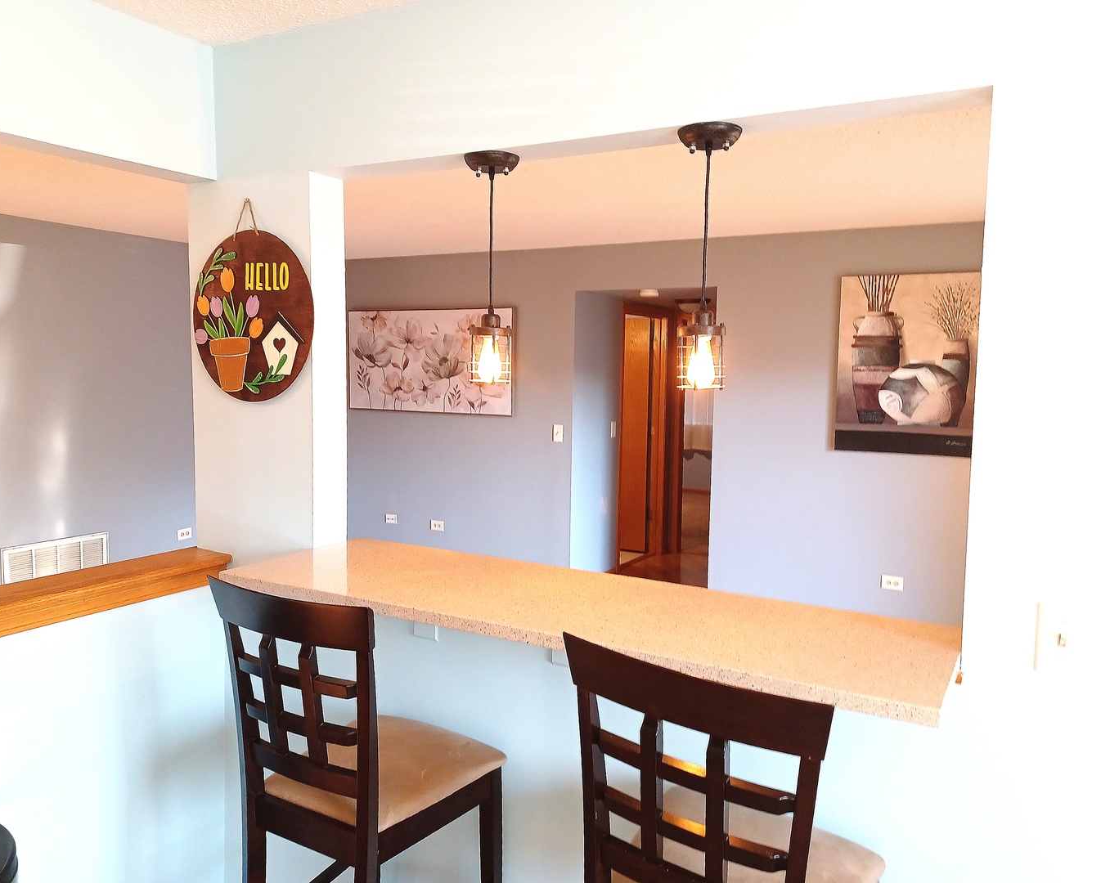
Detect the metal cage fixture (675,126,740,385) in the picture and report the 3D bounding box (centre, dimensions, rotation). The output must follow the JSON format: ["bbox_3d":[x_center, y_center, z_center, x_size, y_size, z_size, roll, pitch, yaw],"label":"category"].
[{"bbox_3d":[0.314,-0.365,1.725,0.129,0.517,0.129,4,6,30],"label":"metal cage fixture"}]

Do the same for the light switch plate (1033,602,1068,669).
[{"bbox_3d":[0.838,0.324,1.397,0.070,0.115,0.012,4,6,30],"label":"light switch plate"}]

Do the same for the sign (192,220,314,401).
[{"bbox_3d":[-0.802,-0.334,2.282,0.469,0.458,0.014,4,6,30],"label":"sign"}]

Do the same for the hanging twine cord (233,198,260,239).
[{"bbox_3d":[-0.802,-0.589,2.259,0.102,0.108,0.020,4,6,30],"label":"hanging twine cord"}]

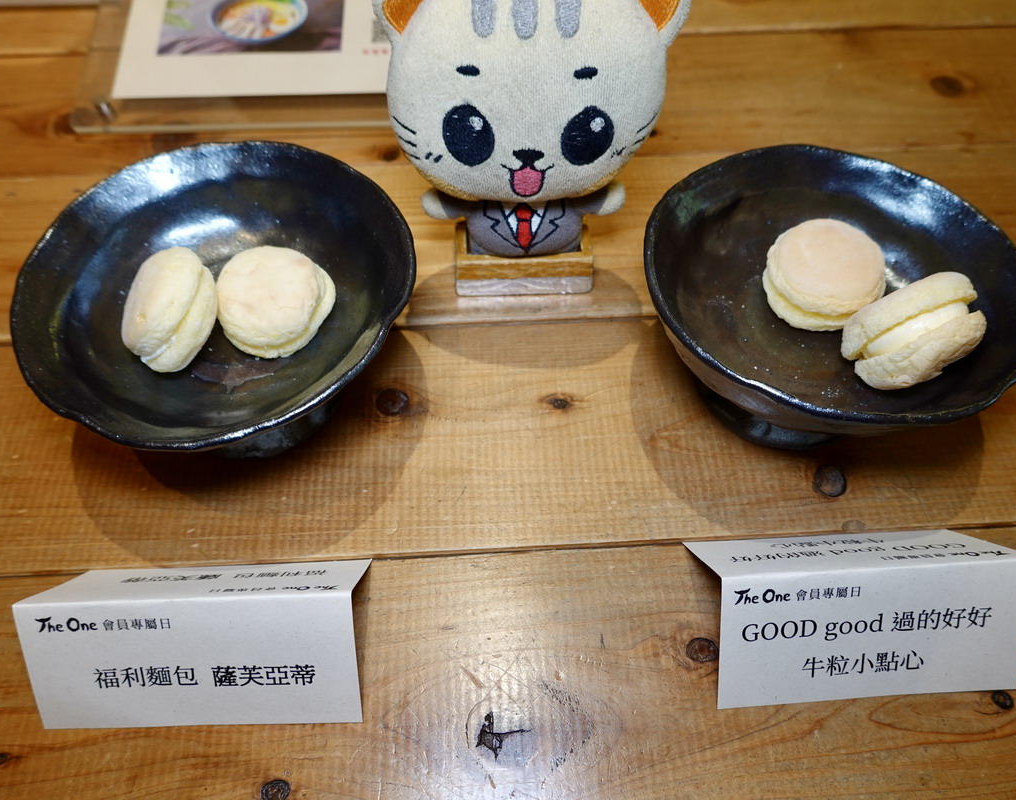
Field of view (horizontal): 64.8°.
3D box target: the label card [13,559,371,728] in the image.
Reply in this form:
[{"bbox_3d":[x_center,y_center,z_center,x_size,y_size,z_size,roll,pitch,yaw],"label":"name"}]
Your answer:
[{"bbox_3d":[-0.102,0.074,0.268,0.105,0.040,0.057,-2,55,-2],"label":"label card"}]

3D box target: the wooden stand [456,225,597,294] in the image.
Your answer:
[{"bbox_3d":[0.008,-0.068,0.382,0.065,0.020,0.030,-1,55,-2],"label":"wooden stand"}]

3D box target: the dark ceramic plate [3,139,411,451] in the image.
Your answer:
[{"bbox_3d":[-0.106,-0.027,0.320,0.150,0.071,0.150,-2,55,-2],"label":"dark ceramic plate"}]

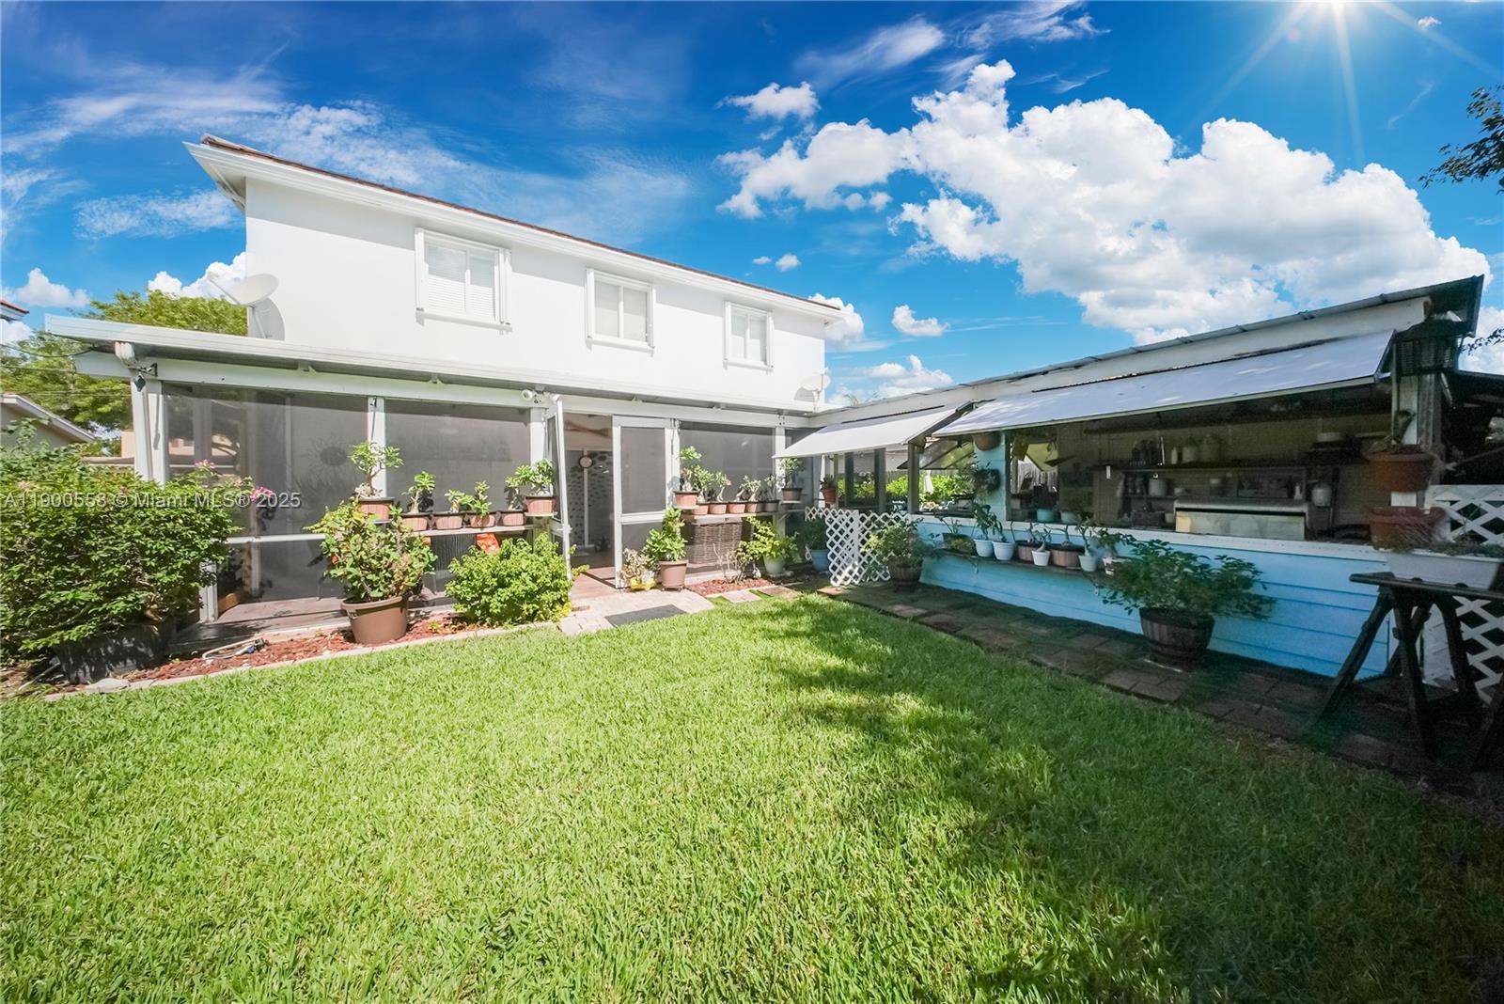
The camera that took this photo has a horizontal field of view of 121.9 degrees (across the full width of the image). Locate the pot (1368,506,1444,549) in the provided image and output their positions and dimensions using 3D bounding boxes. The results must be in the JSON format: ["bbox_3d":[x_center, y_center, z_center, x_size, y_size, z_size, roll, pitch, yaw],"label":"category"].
[{"bbox_3d":[4.028,0.150,2.581,0.230,0.235,0.250,-1,2,-32],"label":"pot"}]

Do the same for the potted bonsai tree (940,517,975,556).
[{"bbox_3d":[2.461,0.397,4.995,0.250,0.440,0.330,-1,2,-32],"label":"potted bonsai tree"}]

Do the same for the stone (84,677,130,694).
[{"bbox_3d":[-4.134,1.173,2.681,0.220,0.055,0.150,-1,2,-29],"label":"stone"}]

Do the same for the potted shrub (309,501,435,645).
[{"bbox_3d":[-3.249,0.584,3.580,0.760,1.170,0.680,-1,2,-29],"label":"potted shrub"}]

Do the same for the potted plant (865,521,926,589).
[{"bbox_3d":[1.922,0.665,5.461,0.600,0.870,0.680,-1,2,-32],"label":"potted plant"}]

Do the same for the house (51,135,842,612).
[{"bbox_3d":[-2.890,-2.120,8.691,10.100,6.200,8.500,-1,2,-29],"label":"house"}]

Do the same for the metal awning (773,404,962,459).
[{"bbox_3d":[1.464,-0.933,5.787,1.040,0.550,2.400,-1,2,-32],"label":"metal awning"}]

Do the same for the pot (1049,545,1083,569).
[{"bbox_3d":[3.062,0.539,4.074,0.200,0.200,0.220,-1,2,-32],"label":"pot"}]

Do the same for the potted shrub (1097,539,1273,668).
[{"bbox_3d":[3.227,0.735,3.152,0.780,0.900,0.900,-1,2,-32],"label":"potted shrub"}]

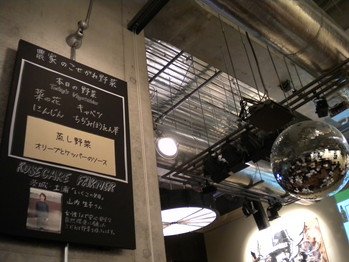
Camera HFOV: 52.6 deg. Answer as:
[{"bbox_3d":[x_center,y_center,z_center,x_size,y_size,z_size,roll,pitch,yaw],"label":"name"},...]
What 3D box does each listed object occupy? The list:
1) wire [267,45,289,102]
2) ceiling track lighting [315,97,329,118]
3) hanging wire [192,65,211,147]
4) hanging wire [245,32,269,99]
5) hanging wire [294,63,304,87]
[{"bbox_3d":[1.162,-0.671,3.996,0.012,0.843,0.012,16,-38,-34],"label":"wire"},{"bbox_3d":[1.526,-0.242,3.660,0.120,0.190,0.140,-11,-31,6],"label":"ceiling track lighting"},{"bbox_3d":[0.370,-0.405,4.829,0.012,1.407,0.012,16,-38,-34],"label":"hanging wire"},{"bbox_3d":[0.990,-0.818,4.259,0.025,1.039,0.025,16,-38,-34],"label":"hanging wire"},{"bbox_3d":[1.298,-0.583,3.684,0.012,0.347,0.012,16,-38,-34],"label":"hanging wire"}]

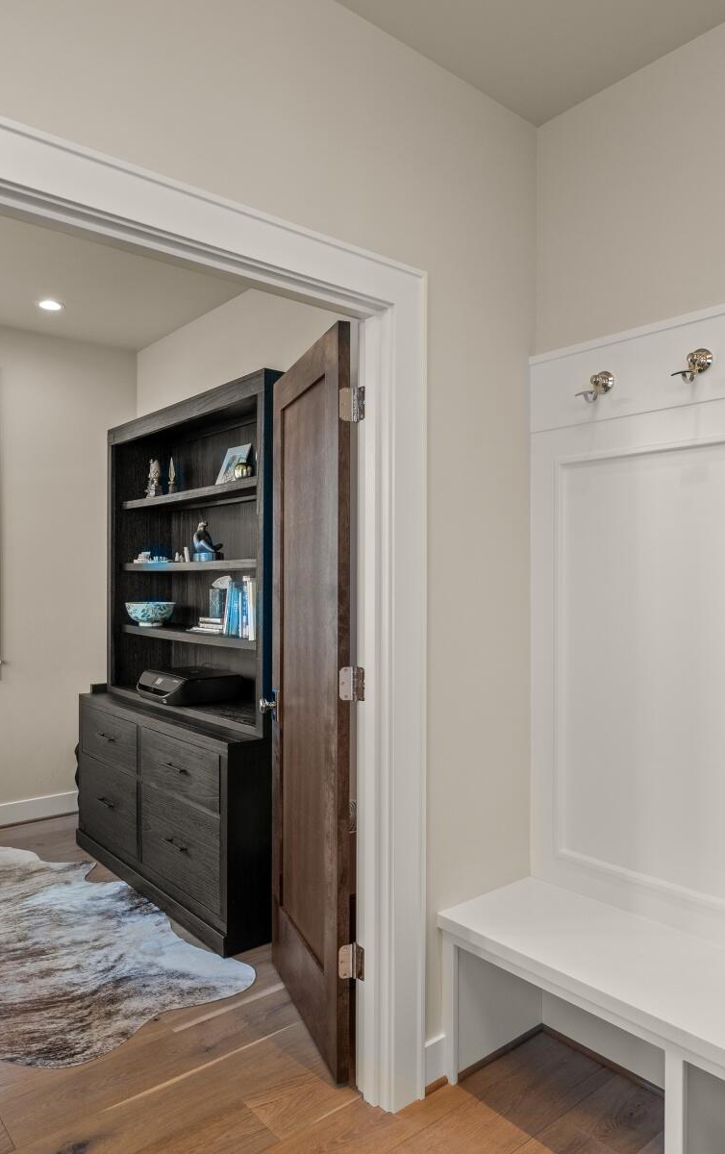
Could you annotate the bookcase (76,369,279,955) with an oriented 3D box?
[{"bbox_3d":[-0.770,0.297,3.510,0.540,2.120,1.500,0,0,-40],"label":"bookcase"}]

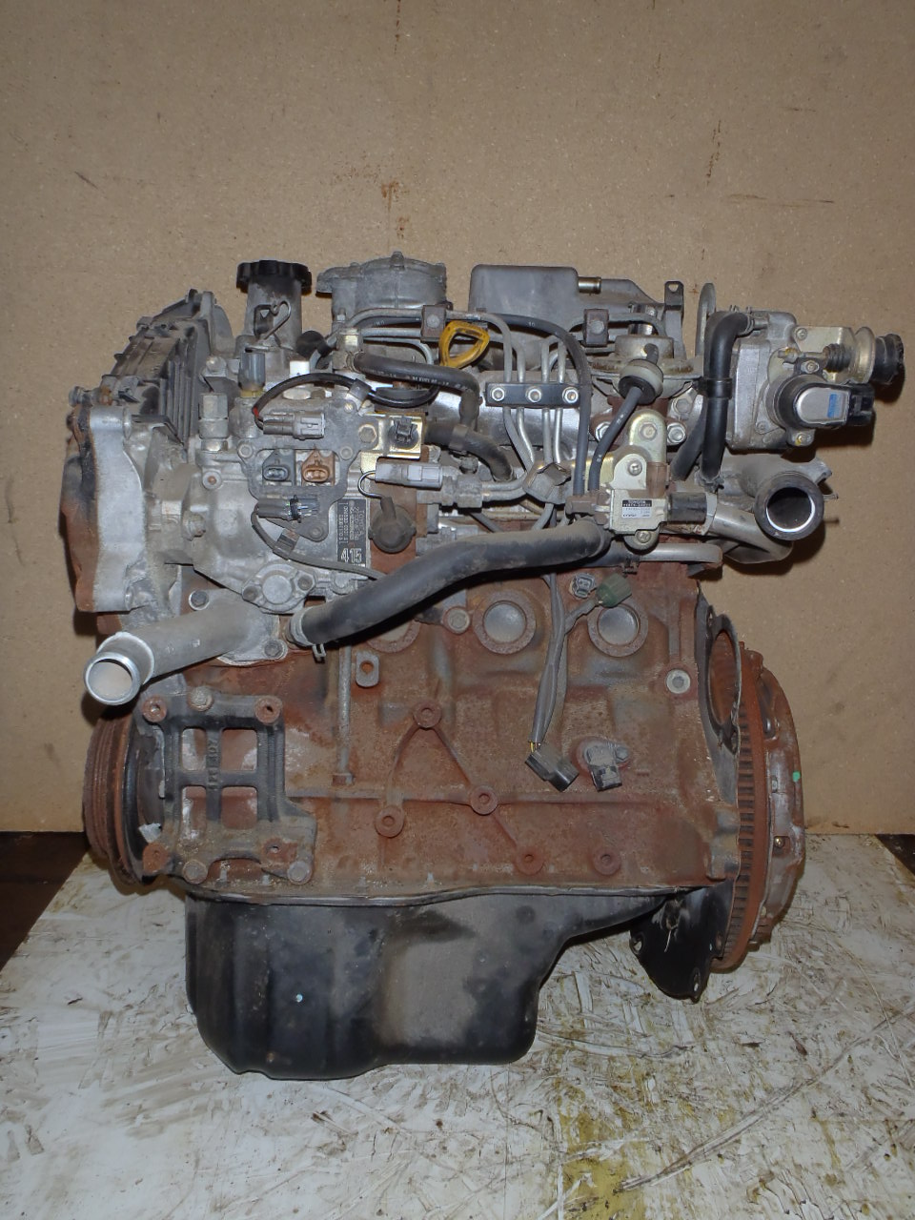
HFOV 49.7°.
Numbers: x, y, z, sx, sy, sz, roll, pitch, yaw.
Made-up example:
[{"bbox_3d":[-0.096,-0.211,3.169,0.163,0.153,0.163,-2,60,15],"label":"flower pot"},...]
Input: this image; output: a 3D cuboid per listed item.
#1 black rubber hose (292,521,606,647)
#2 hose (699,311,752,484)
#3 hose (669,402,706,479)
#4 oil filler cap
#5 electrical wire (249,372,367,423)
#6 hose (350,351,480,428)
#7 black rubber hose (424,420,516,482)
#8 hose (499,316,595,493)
[{"bbox_3d":[-0.006,-0.020,0.755,0.235,0.092,0.065,-1,18,-3],"label":"black rubber hose"},{"bbox_3d":[0.222,-0.176,0.820,0.042,0.141,0.045,-1,18,-3],"label":"hose"},{"bbox_3d":[0.195,-0.142,0.835,0.031,0.064,0.030,-1,18,-3],"label":"hose"},{"bbox_3d":[-0.154,-0.281,0.830,0.062,0.028,0.062,-1,18,-3],"label":"oil filler cap"},{"bbox_3d":[-0.112,-0.162,0.755,0.089,0.037,0.030,-1,18,-3],"label":"electrical wire"},{"bbox_3d":[-0.032,-0.176,0.785,0.099,0.059,0.045,-1,18,-3],"label":"hose"},{"bbox_3d":[0.009,-0.134,0.820,0.073,0.049,0.040,-1,18,-3],"label":"black rubber hose"},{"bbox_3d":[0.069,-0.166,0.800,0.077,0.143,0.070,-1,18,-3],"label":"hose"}]

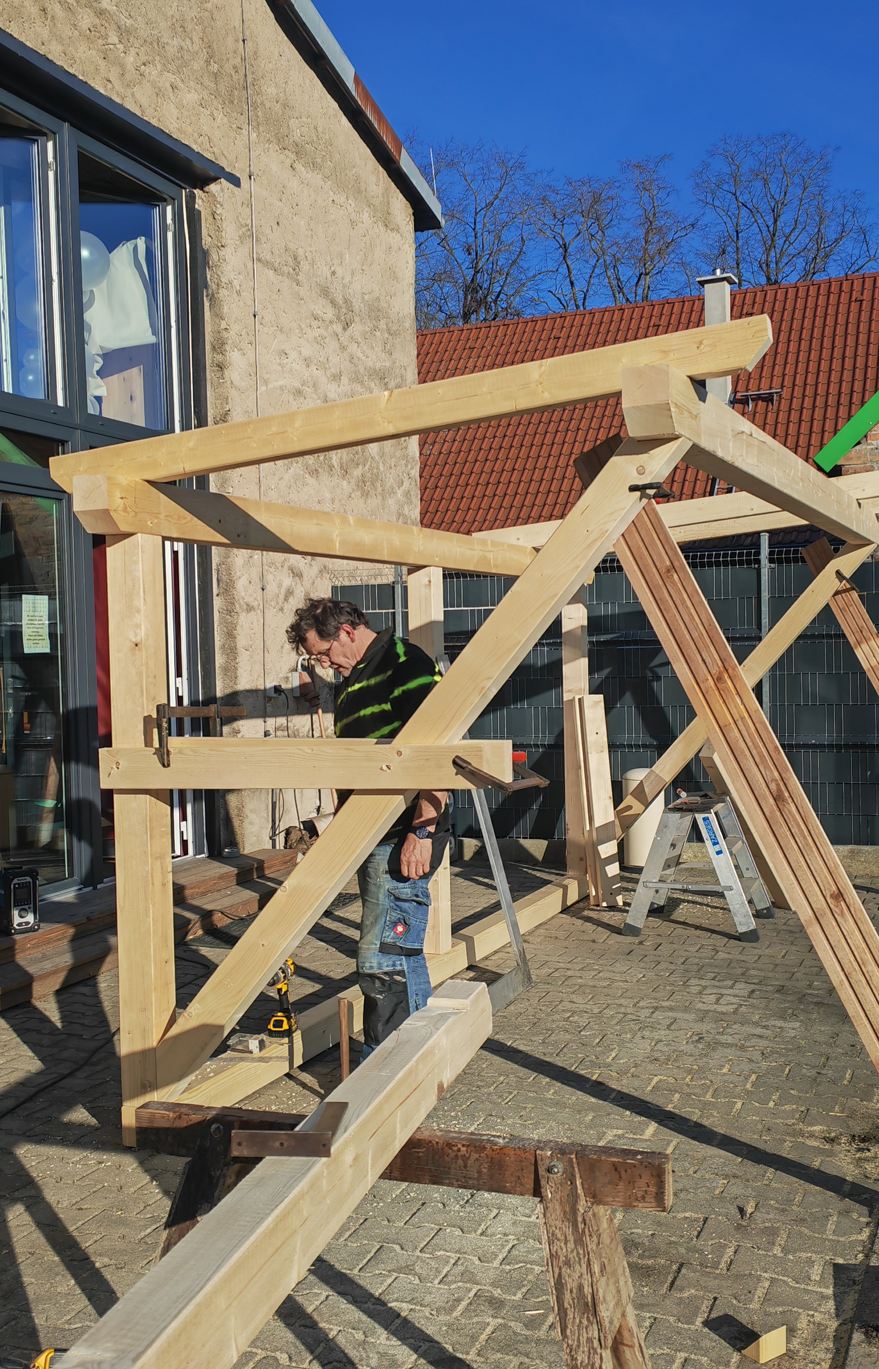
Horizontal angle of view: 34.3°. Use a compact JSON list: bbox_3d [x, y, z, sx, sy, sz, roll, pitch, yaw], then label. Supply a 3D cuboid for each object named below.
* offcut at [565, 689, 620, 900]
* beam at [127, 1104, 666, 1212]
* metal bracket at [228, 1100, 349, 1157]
[{"bbox_3d":[0.894,0.654,8.100,0.140,1.193,0.110,-4,-3,-12],"label":"offcut"},{"bbox_3d":[-0.086,0.803,2.439,0.969,0.079,0.050,-1,2,21],"label":"beam"},{"bbox_3d":[-0.211,0.639,2.085,0.141,0.036,0.200,-2,2,6],"label":"metal bracket"}]

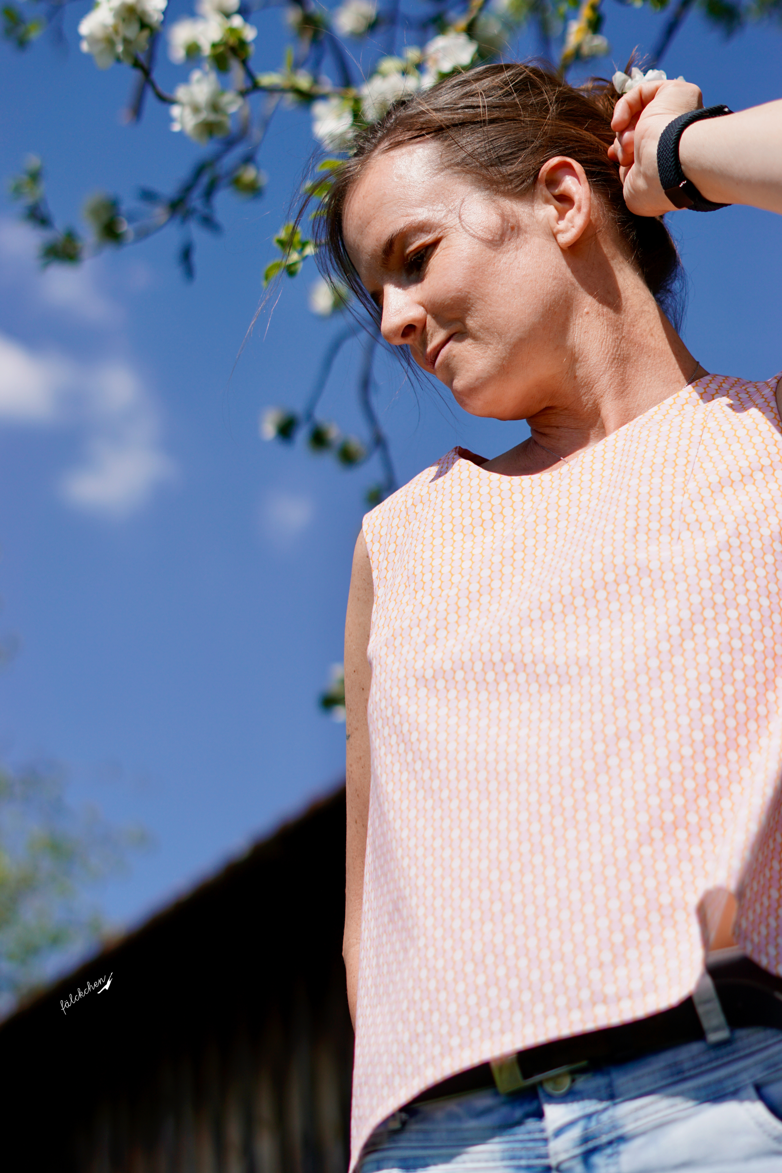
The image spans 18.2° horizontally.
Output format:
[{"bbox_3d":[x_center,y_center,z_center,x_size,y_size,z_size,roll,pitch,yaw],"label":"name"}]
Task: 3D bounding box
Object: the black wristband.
[{"bbox_3d":[0.203,-0.274,1.560,0.058,0.065,0.021,12,-2,-29],"label":"black wristband"}]

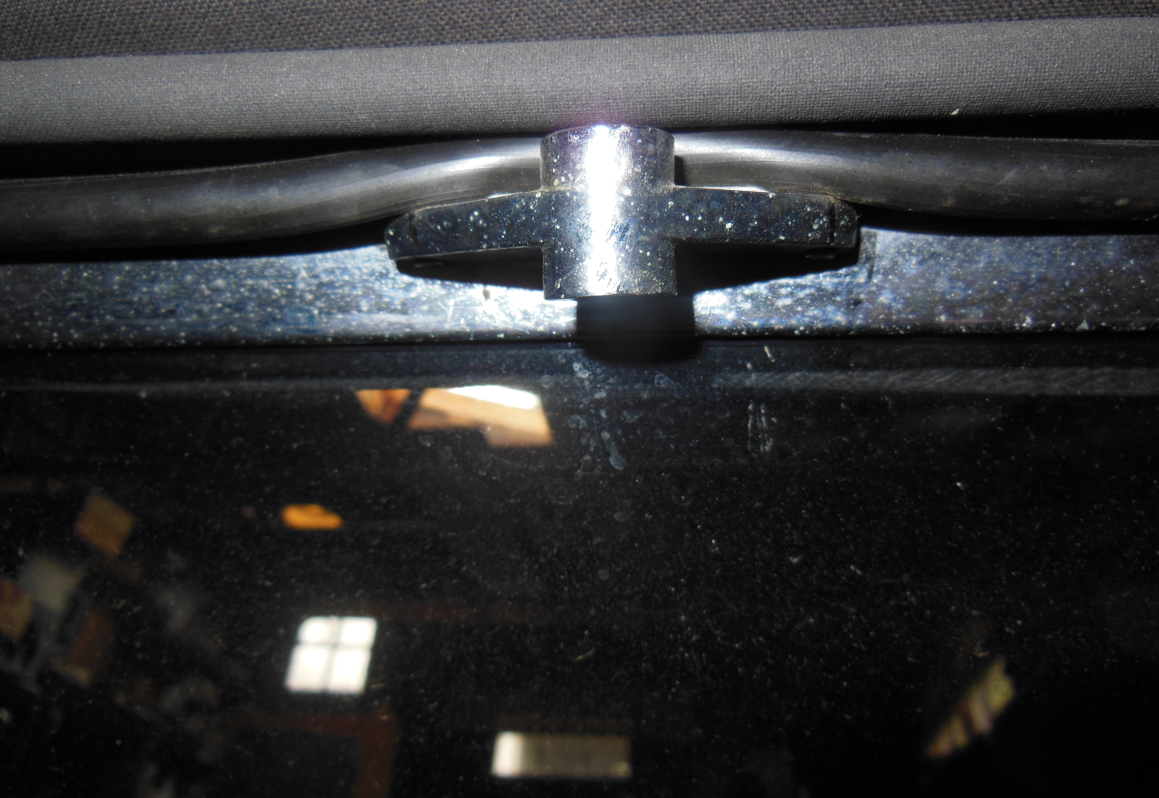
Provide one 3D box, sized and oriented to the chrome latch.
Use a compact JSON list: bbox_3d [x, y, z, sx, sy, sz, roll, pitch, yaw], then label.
[{"bbox_3d":[0.005,-0.026,0.122,0.074,0.022,0.031,-1,7,5],"label":"chrome latch"}]

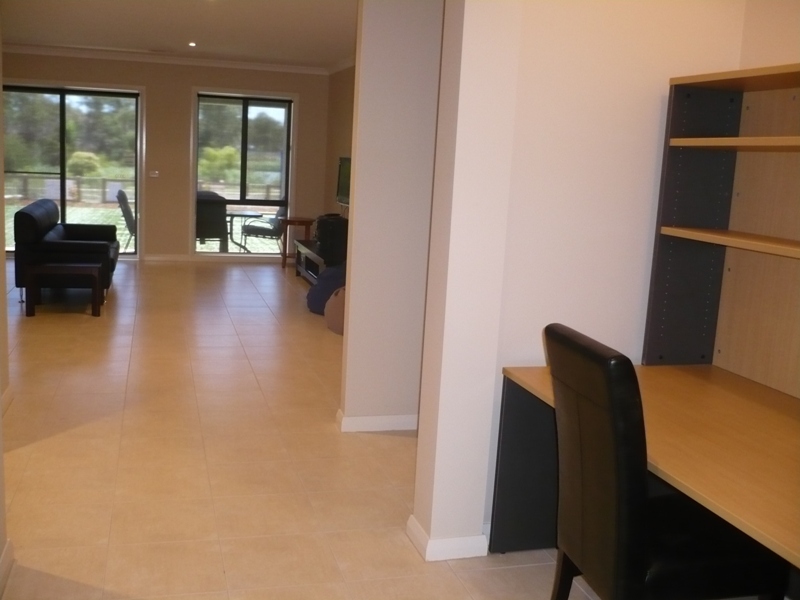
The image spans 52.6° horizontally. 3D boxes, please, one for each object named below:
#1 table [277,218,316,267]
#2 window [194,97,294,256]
[{"bbox_3d":[-1.332,-0.726,10.451,0.450,0.600,0.390,0,10,-17],"label":"table"},{"bbox_3d":[-1.984,-1.567,10.303,1.162,1.972,0.120,0,10,-17],"label":"window"}]

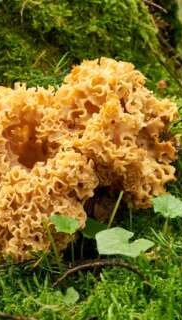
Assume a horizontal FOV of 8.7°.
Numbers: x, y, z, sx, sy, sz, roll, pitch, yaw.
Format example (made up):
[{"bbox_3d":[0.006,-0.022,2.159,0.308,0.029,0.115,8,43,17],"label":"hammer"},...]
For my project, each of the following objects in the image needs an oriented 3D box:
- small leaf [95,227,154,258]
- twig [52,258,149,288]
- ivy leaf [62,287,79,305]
[{"bbox_3d":[0.031,0.076,1.110,0.054,0.008,0.036,0,48,0],"label":"small leaf"},{"bbox_3d":[0.009,0.102,1.080,0.086,0.020,0.022,0,13,0],"label":"twig"},{"bbox_3d":[-0.018,0.120,1.060,0.016,0.016,0.004,0,-27,0],"label":"ivy leaf"}]

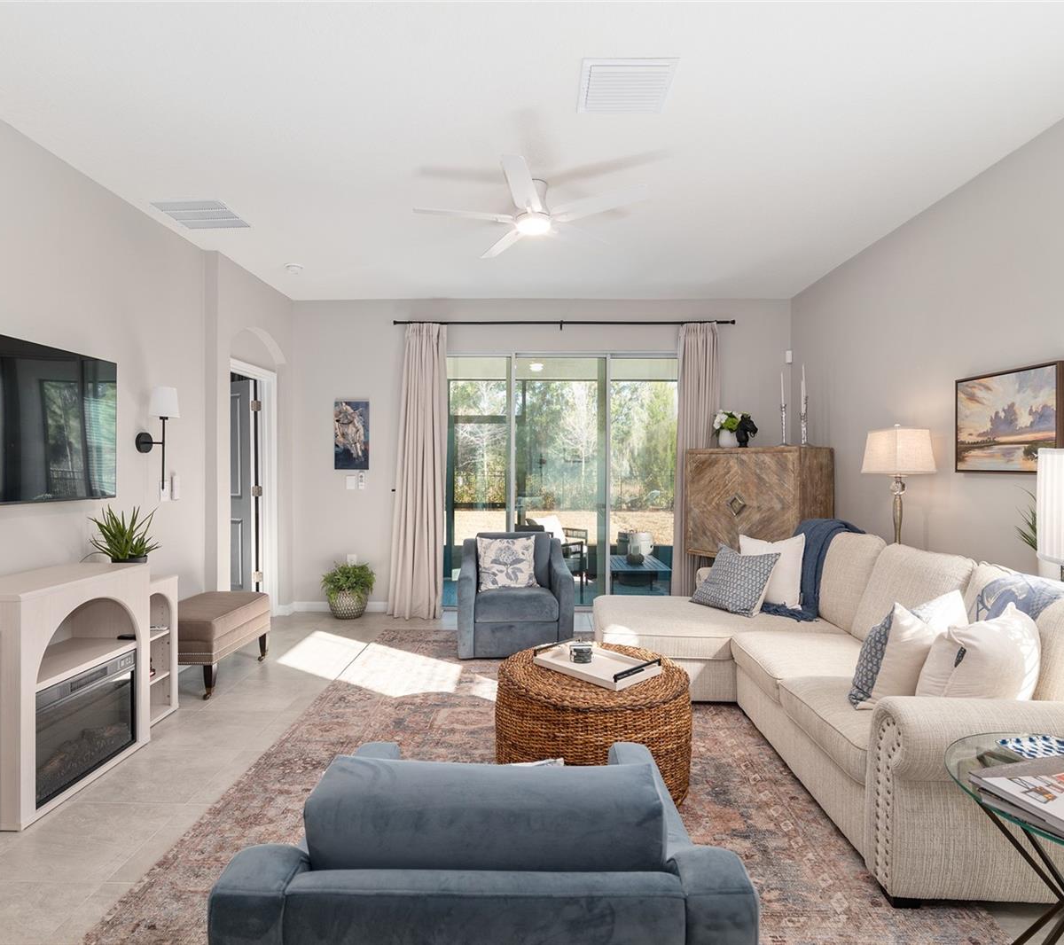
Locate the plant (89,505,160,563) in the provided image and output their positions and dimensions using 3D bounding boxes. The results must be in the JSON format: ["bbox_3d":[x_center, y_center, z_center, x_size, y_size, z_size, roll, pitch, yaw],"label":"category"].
[{"bbox_3d":[-2.105,0.380,3.060,0.320,0.385,0.330,0,0,0],"label":"plant"}]

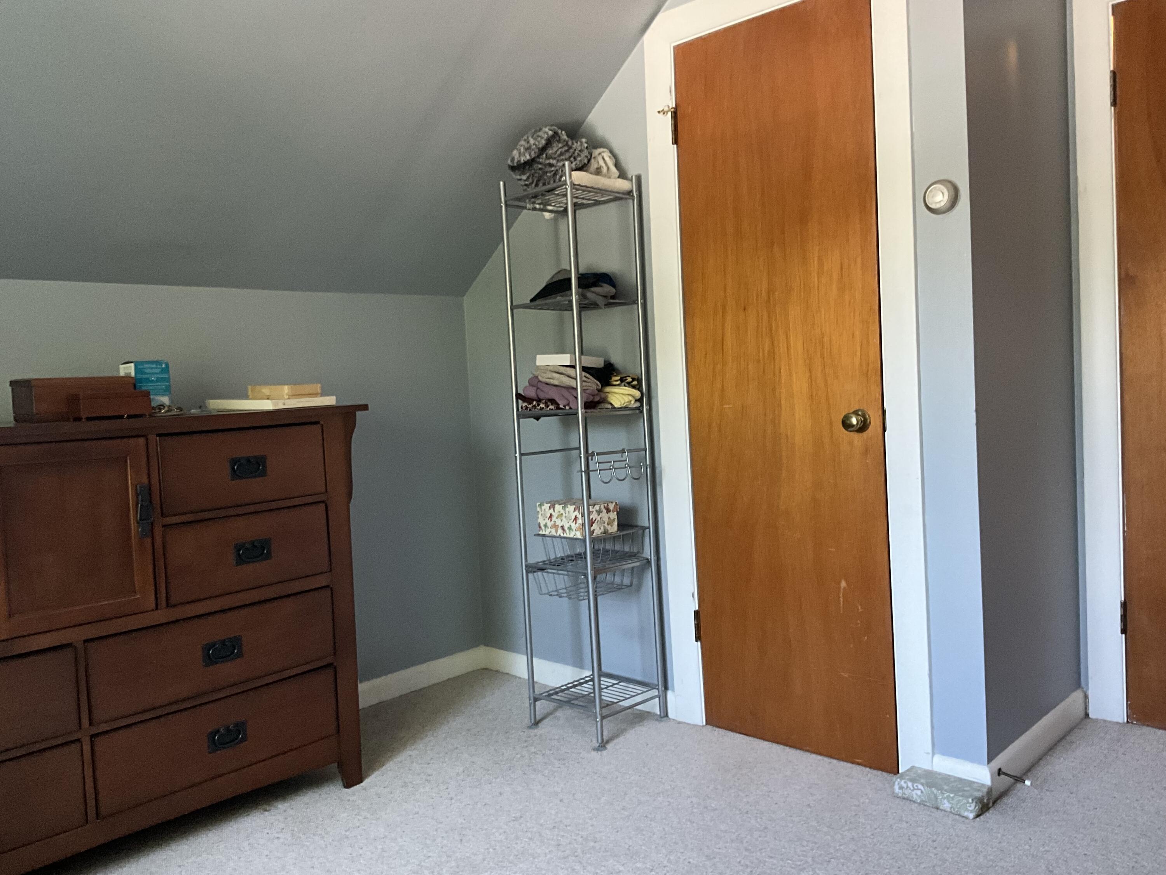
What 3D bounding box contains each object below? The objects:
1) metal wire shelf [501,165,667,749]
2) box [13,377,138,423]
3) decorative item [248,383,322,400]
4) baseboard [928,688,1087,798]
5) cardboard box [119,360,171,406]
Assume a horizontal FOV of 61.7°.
[{"bbox_3d":[0.006,0.055,2.960,0.308,1.655,0.314,0,5,45],"label":"metal wire shelf"},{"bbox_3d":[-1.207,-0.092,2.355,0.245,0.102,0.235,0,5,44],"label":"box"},{"bbox_3d":[-0.842,-0.126,2.758,0.152,0.038,0.122,-1,4,30],"label":"decorative item"},{"bbox_3d":[1.161,0.794,2.614,0.148,0.096,0.732,0,5,44],"label":"baseboard"},{"bbox_3d":[-1.145,-0.124,2.549,0.099,0.141,0.089,0,5,44],"label":"cardboard box"}]

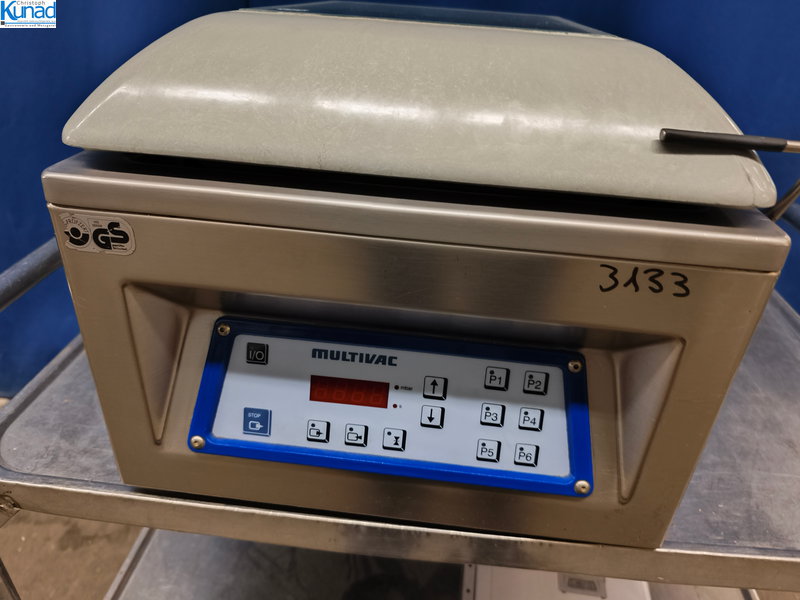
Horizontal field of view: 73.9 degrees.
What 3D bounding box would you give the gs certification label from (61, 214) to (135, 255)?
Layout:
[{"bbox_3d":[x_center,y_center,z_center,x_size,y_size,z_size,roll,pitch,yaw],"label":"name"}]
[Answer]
[{"bbox_3d":[-0.165,-0.036,0.292,0.041,0.023,0.001,5,28,3],"label":"gs certification label"}]

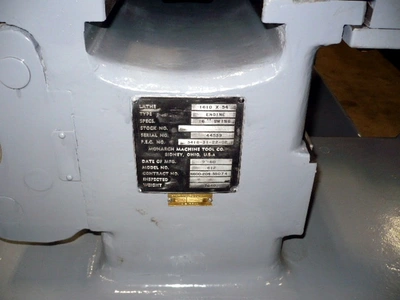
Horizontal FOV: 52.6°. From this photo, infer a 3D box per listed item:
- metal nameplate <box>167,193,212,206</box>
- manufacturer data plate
[{"bbox_3d":[-0.012,0.062,0.506,0.055,0.019,0.002,0,26,-1],"label":"metal nameplate"},{"bbox_3d":[-0.014,-0.003,0.475,0.125,0.125,0.002,0,26,-1],"label":"manufacturer data plate"}]

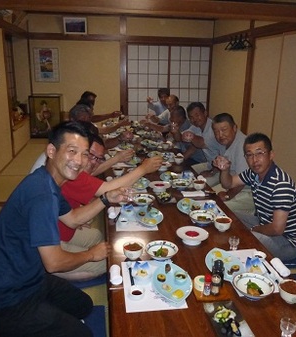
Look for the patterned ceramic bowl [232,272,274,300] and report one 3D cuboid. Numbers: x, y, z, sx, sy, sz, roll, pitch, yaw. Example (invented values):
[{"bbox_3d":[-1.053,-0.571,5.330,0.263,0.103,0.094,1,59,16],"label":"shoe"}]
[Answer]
[{"bbox_3d":[0.494,0.570,1.537,0.192,0.064,0.192,1,17,0],"label":"patterned ceramic bowl"}]

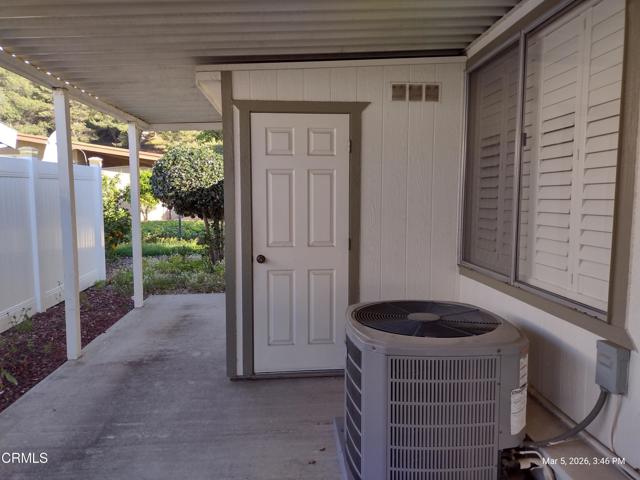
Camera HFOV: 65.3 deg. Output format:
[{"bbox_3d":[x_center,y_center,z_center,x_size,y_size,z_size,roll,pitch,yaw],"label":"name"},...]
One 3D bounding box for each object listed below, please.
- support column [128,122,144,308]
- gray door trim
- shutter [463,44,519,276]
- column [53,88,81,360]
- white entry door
[{"bbox_3d":[-2.381,-0.310,6.463,0.089,2.384,0.089,0,5,-4],"label":"support column"},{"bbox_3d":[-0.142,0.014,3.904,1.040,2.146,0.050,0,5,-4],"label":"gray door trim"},{"bbox_3d":[1.182,-0.521,3.535,0.050,1.440,0.840,0,5,-4],"label":"shutter"},{"bbox_3d":[-2.214,-0.108,4.379,0.089,2.362,0.089,0,5,-4],"label":"column"},{"bbox_3d":[-0.148,0.045,3.922,0.752,2.027,0.045,0,5,-4],"label":"white entry door"}]

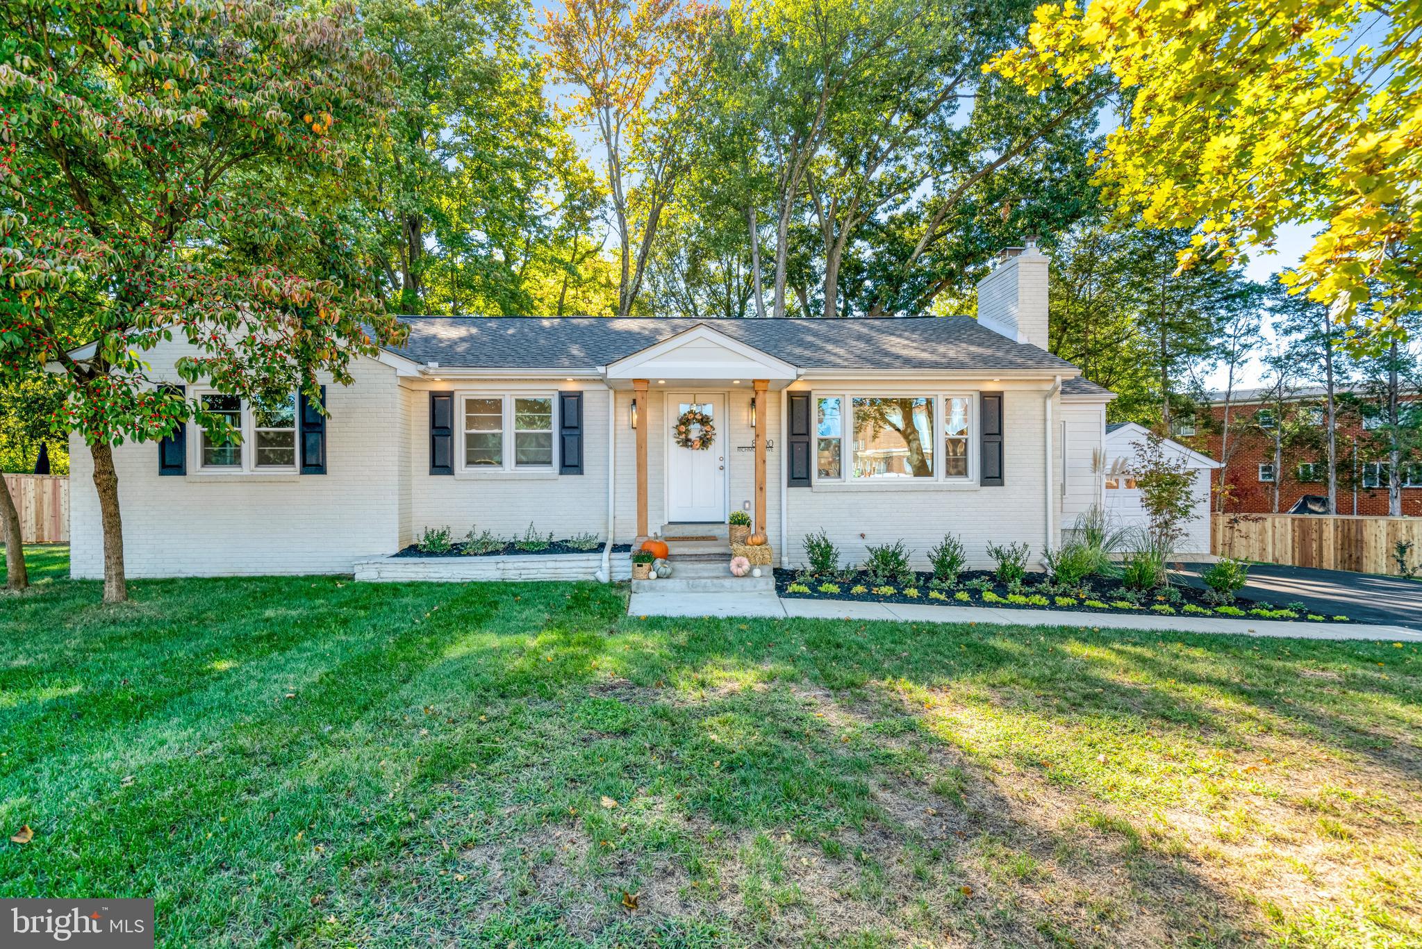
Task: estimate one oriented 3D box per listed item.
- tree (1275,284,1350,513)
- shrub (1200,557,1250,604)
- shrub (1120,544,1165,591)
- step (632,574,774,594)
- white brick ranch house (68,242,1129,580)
[{"bbox_3d":[17.016,-2.100,20.000,2.700,8.600,2.700,0,0,-2],"label":"tree"},{"bbox_3d":[6.880,1.390,9.550,0.650,0.630,0.630,0,0,-2],"label":"shrub"},{"bbox_3d":[6.050,1.320,10.000,0.640,0.650,0.620,0,0,-2],"label":"shrub"},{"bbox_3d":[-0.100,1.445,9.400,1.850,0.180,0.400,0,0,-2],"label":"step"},{"bbox_3d":[-0.970,-1.200,14.450,16.800,5.450,9.500,0,0,-2],"label":"white brick ranch house"}]

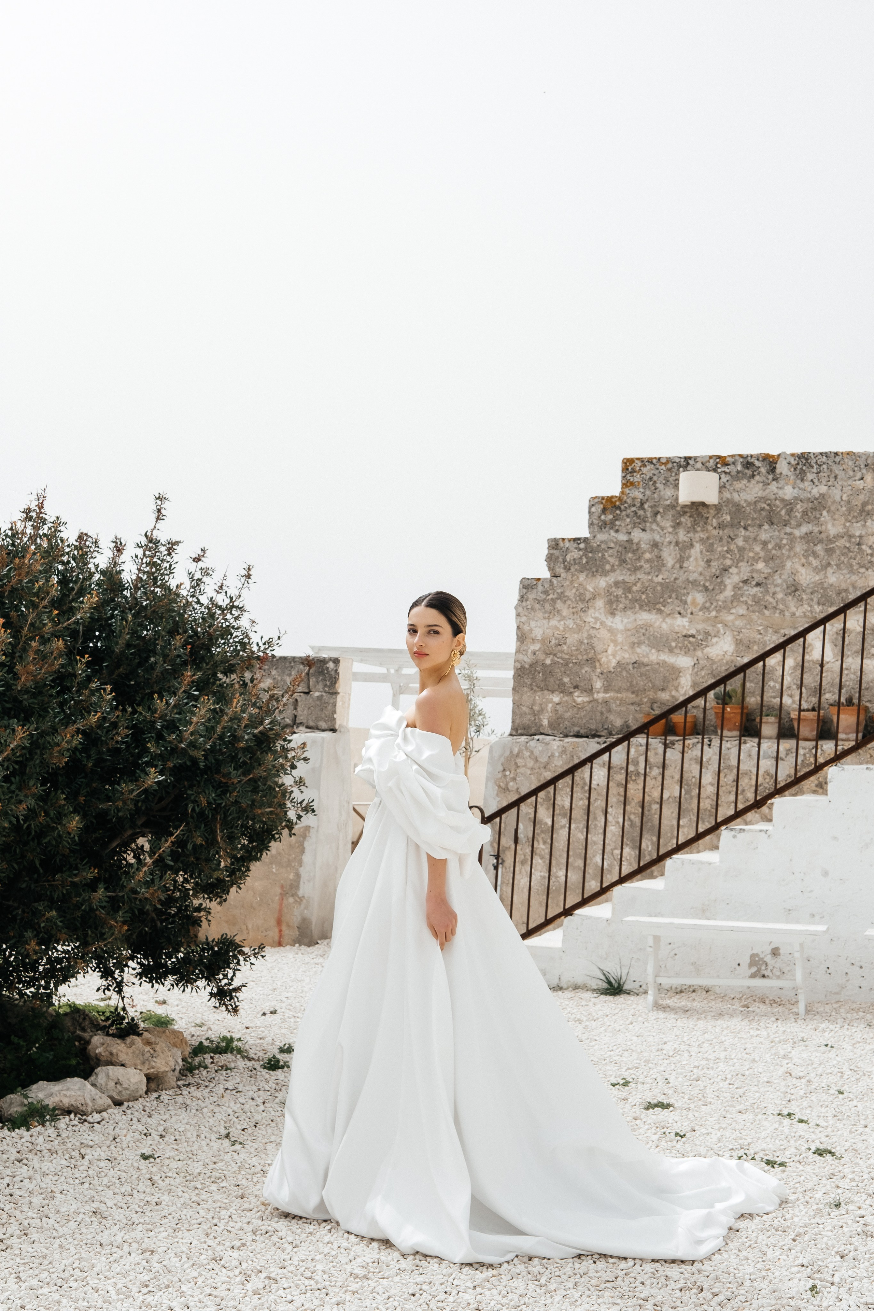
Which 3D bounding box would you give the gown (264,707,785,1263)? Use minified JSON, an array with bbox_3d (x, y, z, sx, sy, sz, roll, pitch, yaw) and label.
[{"bbox_3d":[0.302,0.885,4.463,1.580,1.450,0.950,2,-4,-2],"label":"gown"}]

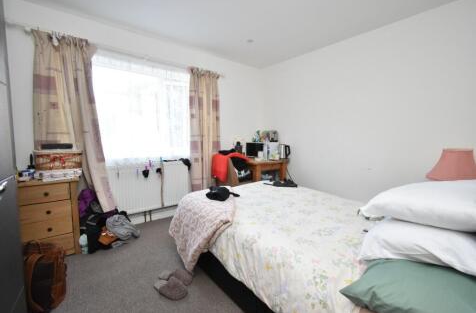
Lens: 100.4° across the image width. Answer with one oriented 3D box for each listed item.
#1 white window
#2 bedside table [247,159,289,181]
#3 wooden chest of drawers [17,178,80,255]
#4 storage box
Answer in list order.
[{"bbox_3d":[-1.198,-0.552,2.535,1.270,1.210,0.100,-4,8,-38],"label":"white window"},{"bbox_3d":[0.311,0.450,3.344,0.750,0.755,0.660,-4,8,-38],"label":"bedside table"},{"bbox_3d":[-1.843,0.578,1.874,0.580,0.745,0.365,-4,8,-38],"label":"wooden chest of drawers"},{"bbox_3d":[-1.722,0.037,1.920,0.325,0.155,0.220,-4,8,-38],"label":"storage box"}]

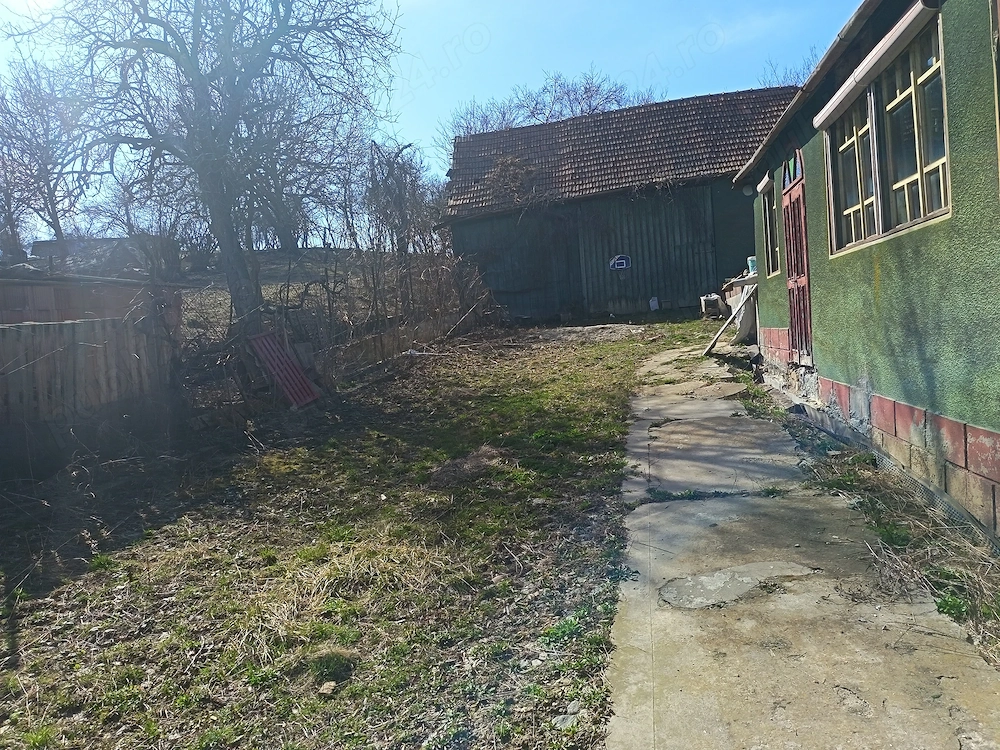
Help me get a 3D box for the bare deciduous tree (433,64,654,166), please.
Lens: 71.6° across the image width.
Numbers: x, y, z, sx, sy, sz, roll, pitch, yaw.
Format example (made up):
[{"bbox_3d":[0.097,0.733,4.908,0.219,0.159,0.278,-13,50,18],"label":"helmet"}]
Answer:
[{"bbox_3d":[2.024,-9.007,31.940,10.000,10.170,9.500,-4,4,12],"label":"bare deciduous tree"}]

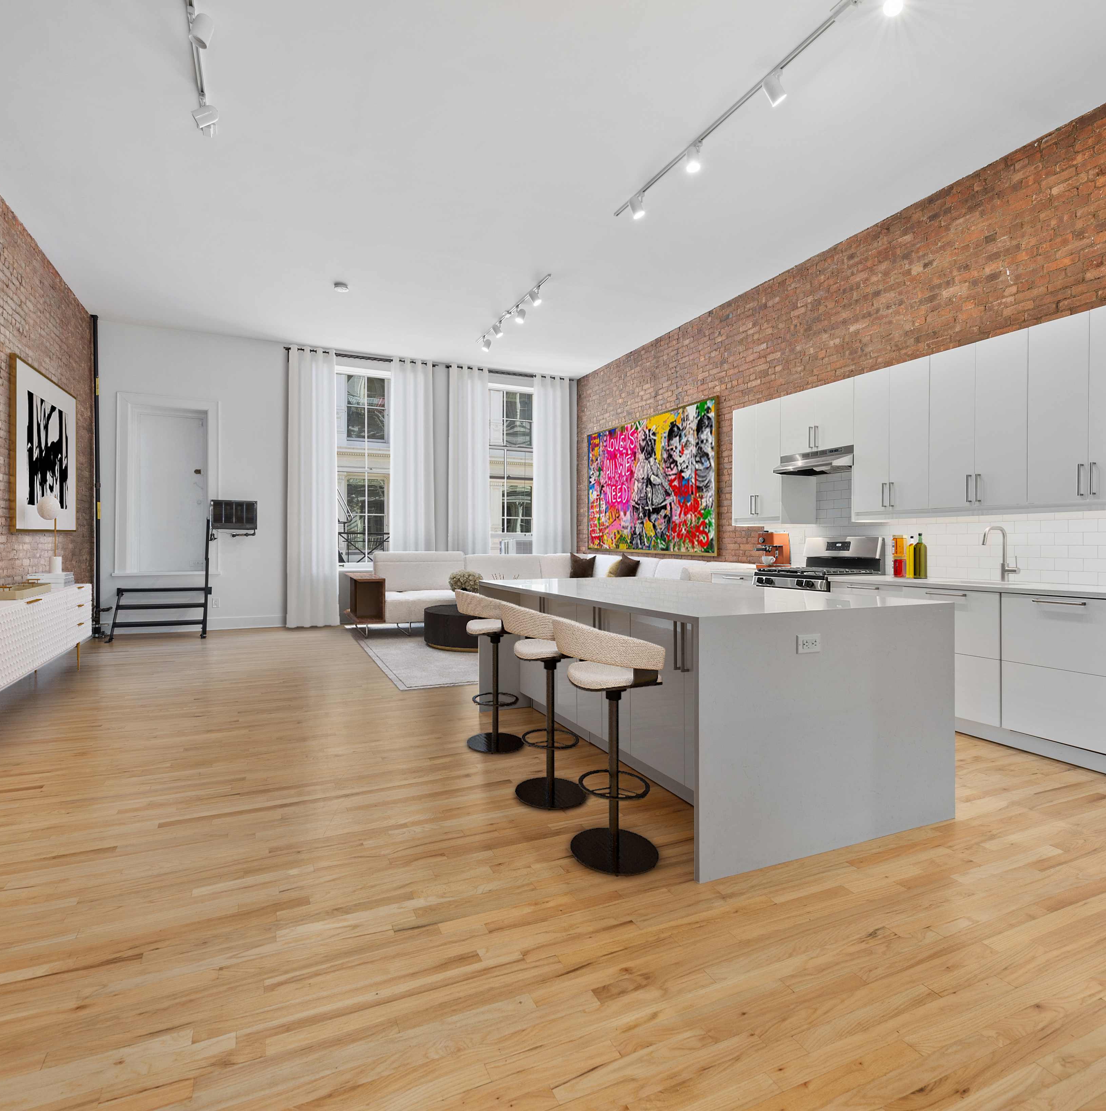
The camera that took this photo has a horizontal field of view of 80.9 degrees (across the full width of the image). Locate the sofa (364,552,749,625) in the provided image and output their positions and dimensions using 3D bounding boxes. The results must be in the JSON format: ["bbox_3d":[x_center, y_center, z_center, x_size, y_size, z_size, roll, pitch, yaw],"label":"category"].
[{"bbox_3d":[-0.262,0.508,7.709,3.460,1.020,4.250,0,1,-24],"label":"sofa"}]

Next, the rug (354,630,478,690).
[{"bbox_3d":[-0.678,1.016,7.388,2.770,0.015,3.770,0,1,-24],"label":"rug"}]

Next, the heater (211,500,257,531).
[{"bbox_3d":[-3.877,-0.478,7.899,0.505,0.355,0.240,0,1,-24],"label":"heater"}]

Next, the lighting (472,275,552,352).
[{"bbox_3d":[-0.494,-2.573,7.128,0.180,0.220,2.210,0,1,-24],"label":"lighting"}]

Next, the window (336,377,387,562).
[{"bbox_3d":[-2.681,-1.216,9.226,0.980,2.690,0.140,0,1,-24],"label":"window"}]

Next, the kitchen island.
[{"bbox_3d":[0.594,0.644,3.576,1.312,0.909,2.440,0,1,-24],"label":"kitchen island"}]

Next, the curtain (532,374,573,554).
[{"bbox_3d":[-0.030,-0.925,10.225,0.670,3.780,0.130,0,1,-24],"label":"curtain"}]

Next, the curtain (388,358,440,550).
[{"bbox_3d":[-1.915,-0.851,8.871,0.660,3.630,0.120,0,1,-24],"label":"curtain"}]

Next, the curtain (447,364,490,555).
[{"bbox_3d":[-1.198,-0.854,9.196,0.625,3.635,0.120,0,1,-24],"label":"curtain"}]

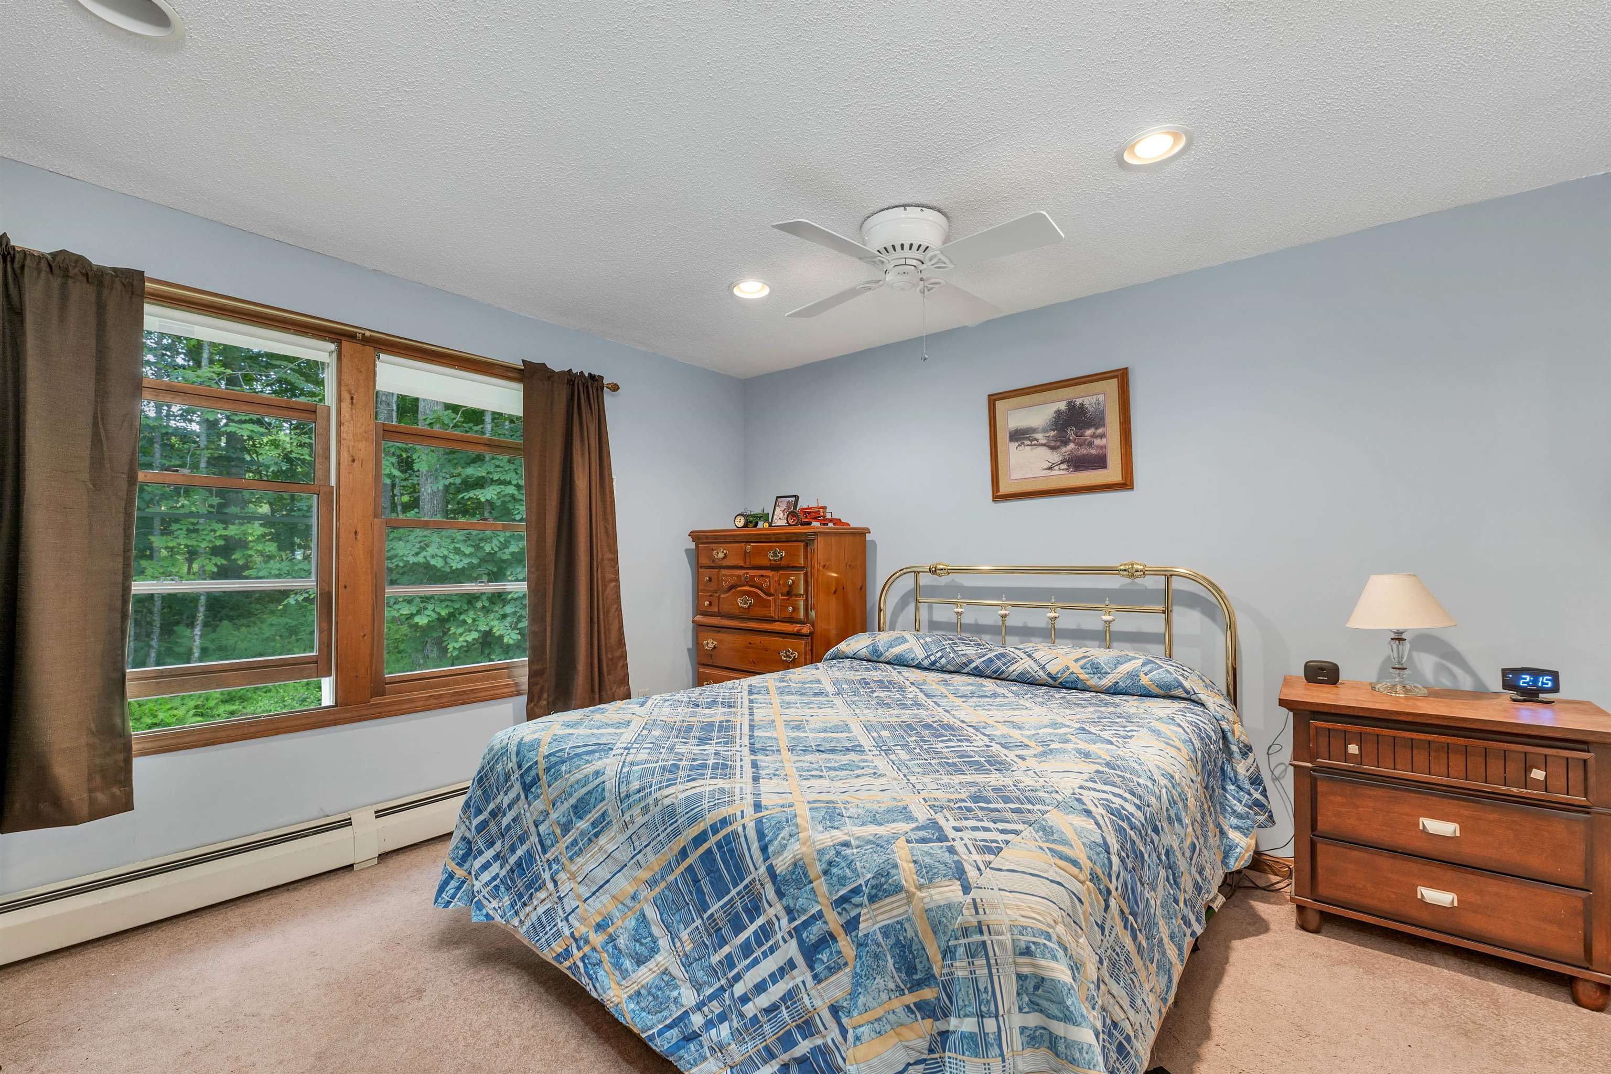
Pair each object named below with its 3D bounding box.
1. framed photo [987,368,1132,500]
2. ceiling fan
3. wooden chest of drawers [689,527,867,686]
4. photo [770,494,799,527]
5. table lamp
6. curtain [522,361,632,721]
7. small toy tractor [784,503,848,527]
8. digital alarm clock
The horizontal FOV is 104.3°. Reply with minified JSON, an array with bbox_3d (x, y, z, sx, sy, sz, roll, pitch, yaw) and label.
[{"bbox_3d":[1.200,-0.465,2.988,0.643,0.551,0.030,-4,-4,37],"label":"framed photo"},{"bbox_3d":[0.349,-1.010,2.244,1.038,0.282,1.038,2,-3,-44],"label":"ceiling fan"},{"bbox_3d":[-0.158,0.639,3.639,0.953,1.358,0.514,-2,-3,38],"label":"wooden chest of drawers"},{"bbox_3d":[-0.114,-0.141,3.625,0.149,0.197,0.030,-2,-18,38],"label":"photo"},{"bbox_3d":[2.021,0.329,2.138,0.274,0.395,0.274,-2,-3,38],"label":"table lamp"},{"bbox_3d":[-1.170,0.033,3.228,0.131,1.794,0.615,-2,-3,40],"label":"curtain"},{"bbox_3d":[0.072,-0.117,3.473,0.333,0.145,0.141,-2,-3,38],"label":"small toy tractor"},{"bbox_3d":[2.325,0.474,2.009,0.136,0.099,0.066,-1,-2,22],"label":"digital alarm clock"}]

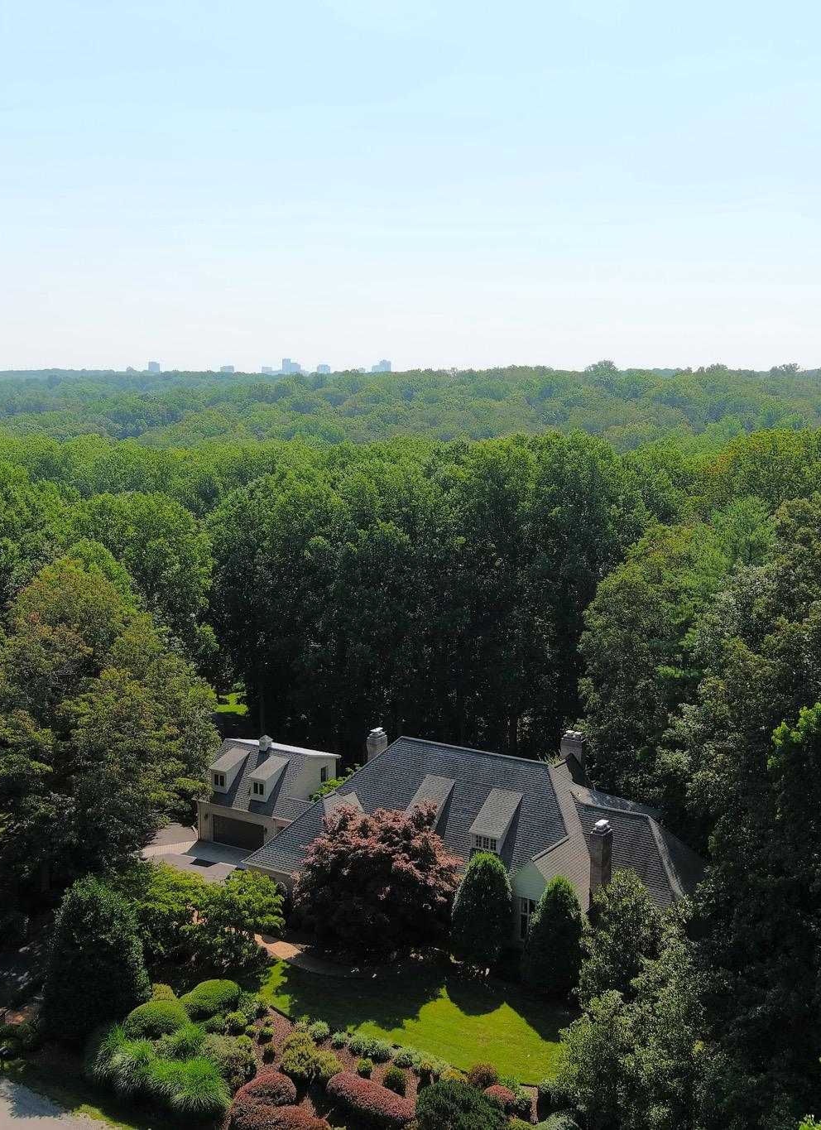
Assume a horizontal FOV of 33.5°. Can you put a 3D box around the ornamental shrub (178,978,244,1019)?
[{"bbox_3d":[-12.052,25.923,82.080,3.900,1.900,3.100,-1,8,-9],"label":"ornamental shrub"}]

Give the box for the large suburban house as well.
[{"bbox_3d":[1.978,19.583,108.447,43.900,10.600,24.500,5,10,32],"label":"large suburban house"}]

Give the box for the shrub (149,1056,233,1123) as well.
[{"bbox_3d":[-10.790,25.370,66.640,4.030,2.170,4.030,0,8,0],"label":"shrub"}]

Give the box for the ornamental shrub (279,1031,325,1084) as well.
[{"bbox_3d":[-5.490,24.920,69.460,2.420,2.270,2.420,0,8,0],"label":"ornamental shrub"}]

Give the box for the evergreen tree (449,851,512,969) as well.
[{"bbox_3d":[4.380,21.180,85.020,4.060,6.830,4.060,0,8,0],"label":"evergreen tree"}]

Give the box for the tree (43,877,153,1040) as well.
[{"bbox_3d":[-18.290,22.439,78.940,6.100,9.200,6.000,-2,8,-14],"label":"tree"}]

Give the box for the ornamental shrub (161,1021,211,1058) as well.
[{"bbox_3d":[-11.850,24.940,71.670,2.610,1.600,2.610,0,8,0],"label":"ornamental shrub"}]

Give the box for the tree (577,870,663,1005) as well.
[{"bbox_3d":[12.200,21.470,79.390,5.120,7.840,5.120,0,8,0],"label":"tree"}]

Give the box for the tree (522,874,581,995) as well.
[{"bbox_3d":[8.961,23.020,85.338,3.800,7.400,3.800,1,8,6],"label":"tree"}]

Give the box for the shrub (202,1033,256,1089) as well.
[{"bbox_3d":[-9.090,24.880,68.680,2.780,2.560,2.780,0,8,0],"label":"shrub"}]

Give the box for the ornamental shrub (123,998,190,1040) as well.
[{"bbox_3d":[-14.775,26.109,79.328,3.800,1.800,3.400,-2,8,-11],"label":"ornamental shrub"}]

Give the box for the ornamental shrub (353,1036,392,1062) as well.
[{"bbox_3d":[-2.083,26.585,75.235,2.100,1.250,1.500,5,10,32],"label":"ornamental shrub"}]

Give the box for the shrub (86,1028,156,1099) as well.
[{"bbox_3d":[-15.343,26.131,72.097,3.700,2.700,3.300,-2,8,-13],"label":"shrub"}]

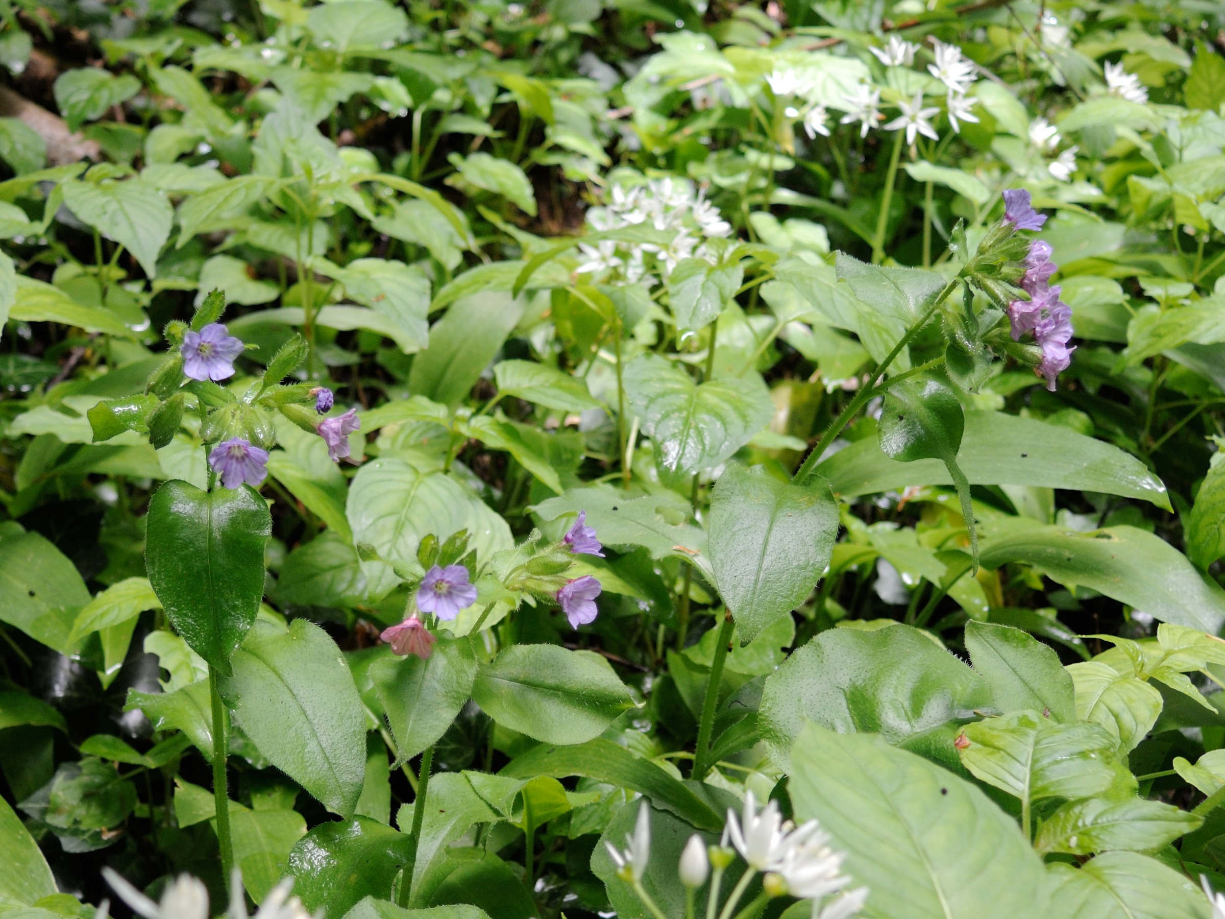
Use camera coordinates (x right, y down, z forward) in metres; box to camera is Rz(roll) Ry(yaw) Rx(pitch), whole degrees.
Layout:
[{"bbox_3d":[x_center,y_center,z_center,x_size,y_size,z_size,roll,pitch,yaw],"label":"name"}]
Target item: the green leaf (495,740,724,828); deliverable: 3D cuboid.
[{"bbox_3d":[0.000,0.095,0.290,0.064,0.017,0.020,16,45,6],"label":"green leaf"}]

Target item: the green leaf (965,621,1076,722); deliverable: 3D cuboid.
[{"bbox_3d":[0.130,0.070,0.310,0.029,0.007,0.042,-32,67,-27],"label":"green leaf"}]

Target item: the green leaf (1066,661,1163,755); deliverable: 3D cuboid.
[{"bbox_3d":[0.151,0.076,0.300,0.028,0.010,0.034,33,47,8],"label":"green leaf"}]

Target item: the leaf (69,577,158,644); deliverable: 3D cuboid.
[{"bbox_3d":[-0.165,0.050,0.330,0.036,0.010,0.018,-32,44,-18],"label":"leaf"}]

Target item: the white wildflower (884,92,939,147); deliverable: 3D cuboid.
[{"bbox_3d":[0.125,-0.142,0.413,0.023,0.022,0.009,3,9,6],"label":"white wildflower"}]

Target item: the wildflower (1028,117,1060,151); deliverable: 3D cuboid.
[{"bbox_3d":[0.207,-0.156,0.475,0.015,0.015,0.014,0,24,0],"label":"wildflower"}]

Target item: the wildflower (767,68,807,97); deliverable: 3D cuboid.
[{"bbox_3d":[0.072,-0.156,0.410,0.017,0.011,0.015,4,35,5],"label":"wildflower"}]

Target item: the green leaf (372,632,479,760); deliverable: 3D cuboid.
[{"bbox_3d":[-0.059,0.069,0.292,0.030,0.009,0.040,20,63,7],"label":"green leaf"}]

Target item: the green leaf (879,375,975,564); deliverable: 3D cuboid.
[{"bbox_3d":[0.089,0.003,0.280,0.026,0.053,0.016,3,18,8],"label":"green leaf"}]

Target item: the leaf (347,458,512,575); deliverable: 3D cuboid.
[{"bbox_3d":[-0.066,0.024,0.358,0.061,0.013,0.051,15,58,2],"label":"leaf"}]

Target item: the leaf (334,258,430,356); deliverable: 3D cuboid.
[{"bbox_3d":[-0.100,-0.073,0.442,0.070,0.013,0.039,40,71,22],"label":"leaf"}]

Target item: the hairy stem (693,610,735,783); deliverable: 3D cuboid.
[{"bbox_3d":[0.029,0.068,0.285,0.004,0.049,0.004,11,15,-3],"label":"hairy stem"}]

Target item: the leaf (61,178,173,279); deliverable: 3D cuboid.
[{"bbox_3d":[-0.217,-0.102,0.435,0.040,0.012,0.048,-27,56,-24],"label":"leaf"}]

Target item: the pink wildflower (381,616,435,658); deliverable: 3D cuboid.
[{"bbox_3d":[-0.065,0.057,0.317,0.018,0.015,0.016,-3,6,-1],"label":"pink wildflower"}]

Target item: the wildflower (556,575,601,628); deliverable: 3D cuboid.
[{"bbox_3d":[-0.009,0.039,0.272,0.012,0.014,0.013,-10,7,38],"label":"wildflower"}]

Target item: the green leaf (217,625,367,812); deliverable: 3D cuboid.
[{"bbox_3d":[-0.106,0.087,0.330,0.044,0.014,0.072,-26,70,-21],"label":"green leaf"}]

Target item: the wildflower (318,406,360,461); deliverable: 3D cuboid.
[{"bbox_3d":[-0.078,-0.007,0.282,0.011,0.015,0.015,22,40,22],"label":"wildflower"}]

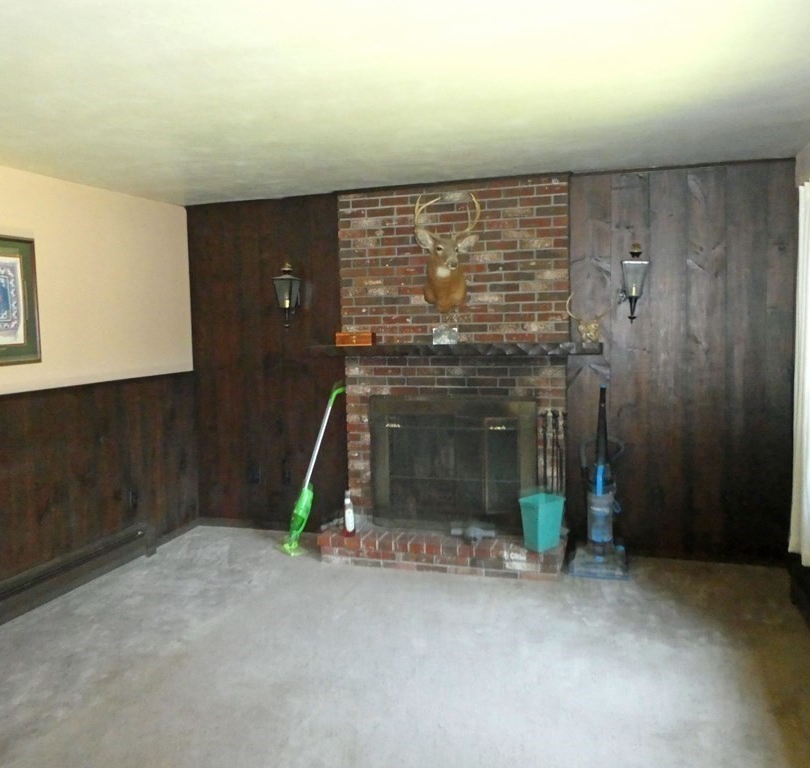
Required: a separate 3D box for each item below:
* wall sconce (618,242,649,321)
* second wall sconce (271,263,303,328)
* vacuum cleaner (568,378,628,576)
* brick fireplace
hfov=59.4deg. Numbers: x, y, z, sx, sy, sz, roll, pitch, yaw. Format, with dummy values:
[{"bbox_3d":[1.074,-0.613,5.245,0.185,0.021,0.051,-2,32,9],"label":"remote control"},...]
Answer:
[{"bbox_3d":[1.397,-0.617,4.321,0.162,0.481,0.209,0,6,17],"label":"wall sconce"},{"bbox_3d":[-0.810,-0.627,5.013,0.161,0.458,0.209,0,6,17],"label":"second wall sconce"},{"bbox_3d":[1.194,0.568,4.356,0.350,1.155,0.328,0,6,17],"label":"vacuum cleaner"},{"bbox_3d":[0.232,-0.077,4.581,1.582,2.436,0.521,0,6,17],"label":"brick fireplace"}]

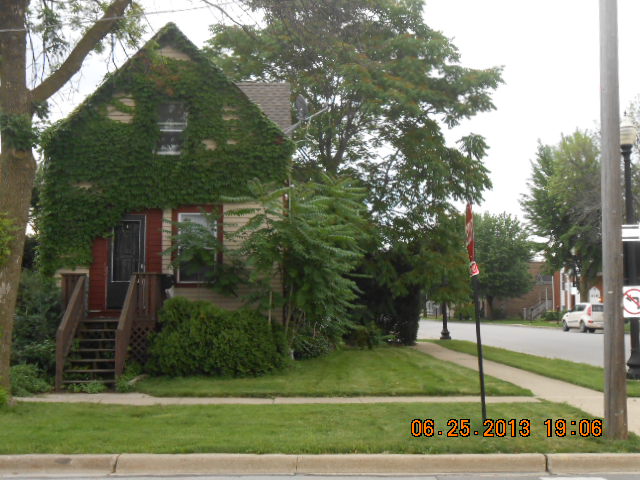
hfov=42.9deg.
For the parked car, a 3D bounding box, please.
[{"bbox_3d":[15.330,4.370,46.000,1.810,1.630,4.600,0,-4,0],"label":"parked car"}]

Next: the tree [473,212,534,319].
[{"bbox_3d":[16.700,2.400,76.000,7.000,9.900,7.000,0,-4,0],"label":"tree"}]

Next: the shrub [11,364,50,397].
[{"bbox_3d":[-5.540,2.660,15.600,0.800,0.580,0.750,0,-4,0],"label":"shrub"}]

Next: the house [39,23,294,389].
[{"bbox_3d":[-3.420,-0.690,21.600,5.800,8.200,10.500,0,-4,0],"label":"house"}]

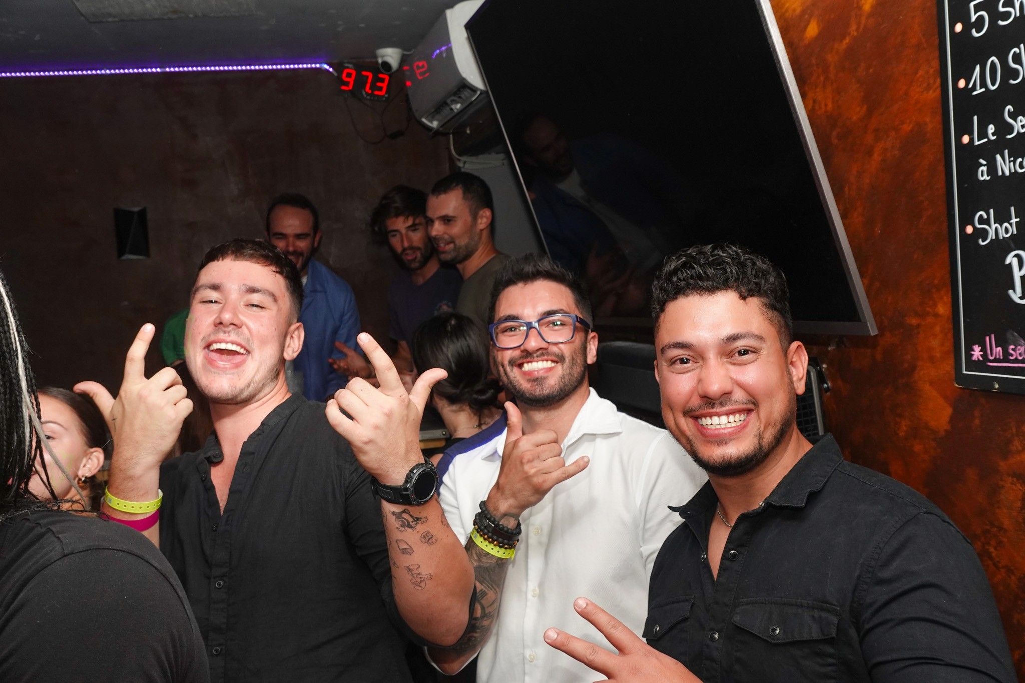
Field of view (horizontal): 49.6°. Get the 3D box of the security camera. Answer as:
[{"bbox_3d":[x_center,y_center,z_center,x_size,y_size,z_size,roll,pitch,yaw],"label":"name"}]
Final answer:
[{"bbox_3d":[-0.429,-0.977,3.880,0.095,0.084,0.095,-2,5,19],"label":"security camera"}]

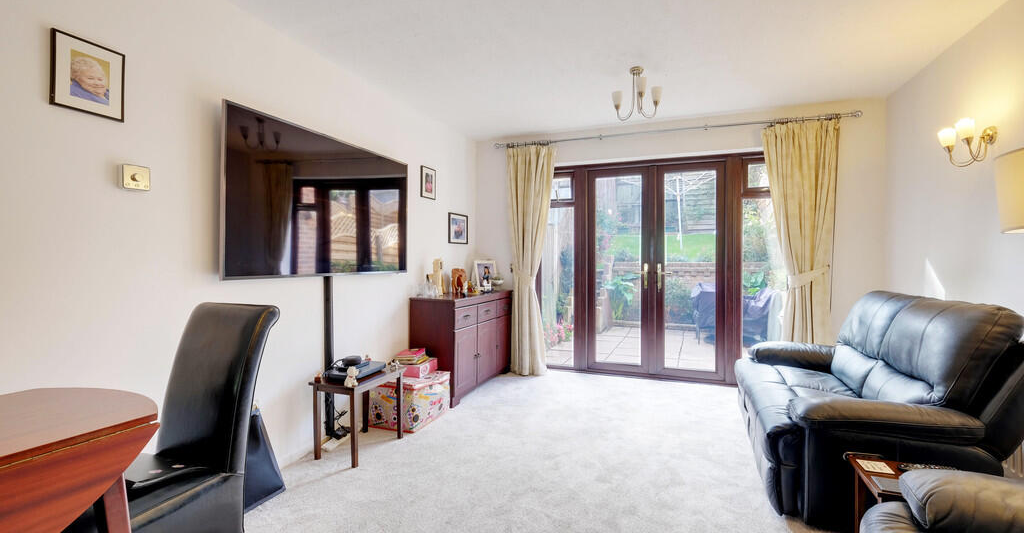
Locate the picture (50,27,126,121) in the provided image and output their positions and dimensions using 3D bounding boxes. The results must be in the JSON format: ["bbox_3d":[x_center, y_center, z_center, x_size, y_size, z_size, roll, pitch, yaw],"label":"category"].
[{"bbox_3d":[-1.569,-0.698,1.589,0.020,0.265,0.210,3,2,22],"label":"picture"}]

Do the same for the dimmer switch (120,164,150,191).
[{"bbox_3d":[-1.500,-0.352,1.706,0.040,0.092,0.089,0,0,22],"label":"dimmer switch"}]

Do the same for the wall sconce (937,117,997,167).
[{"bbox_3d":[2.429,-0.659,2.274,0.182,0.217,0.267,0,1,21],"label":"wall sconce"}]

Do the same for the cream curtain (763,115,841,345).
[{"bbox_3d":[2.303,-0.015,3.456,0.514,2.220,0.151,0,1,21],"label":"cream curtain"}]

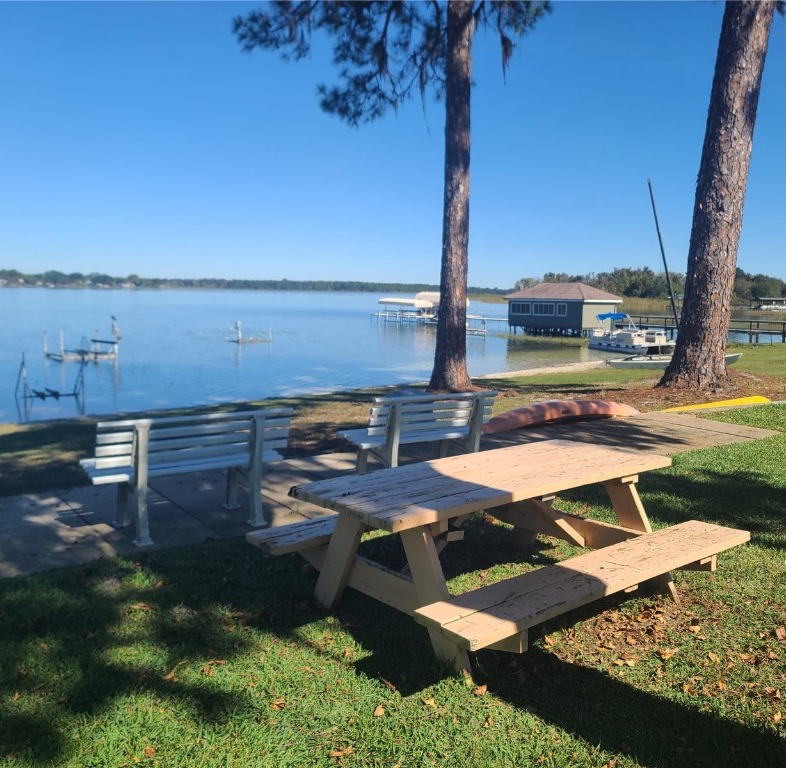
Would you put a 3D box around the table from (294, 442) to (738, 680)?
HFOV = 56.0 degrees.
[{"bbox_3d":[0.507,0.771,3.702,1.906,0.680,1.634,-5,6,-38],"label":"table"}]

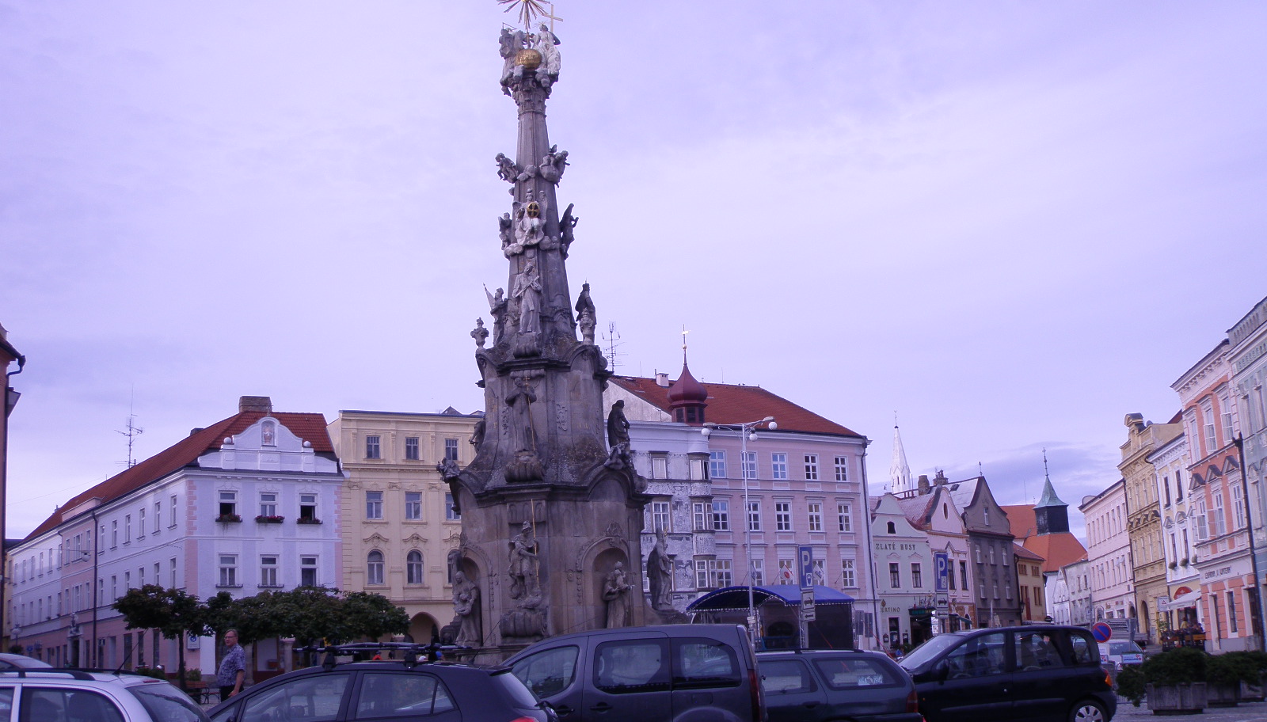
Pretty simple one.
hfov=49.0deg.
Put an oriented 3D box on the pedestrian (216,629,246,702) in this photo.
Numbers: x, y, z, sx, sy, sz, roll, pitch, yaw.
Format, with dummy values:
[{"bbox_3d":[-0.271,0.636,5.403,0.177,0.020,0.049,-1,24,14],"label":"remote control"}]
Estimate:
[{"bbox_3d":[-5.730,4.729,19.872,0.420,1.760,0.550,4,-13,-29],"label":"pedestrian"}]

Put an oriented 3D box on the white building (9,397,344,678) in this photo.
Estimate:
[{"bbox_3d":[-35.143,15.049,101.835,9.400,17.300,52.000,5,-15,-32],"label":"white building"}]

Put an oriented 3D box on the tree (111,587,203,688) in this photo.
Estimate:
[{"bbox_3d":[-15.862,9.533,46.690,3.300,3.970,3.200,-2,-12,0],"label":"tree"}]

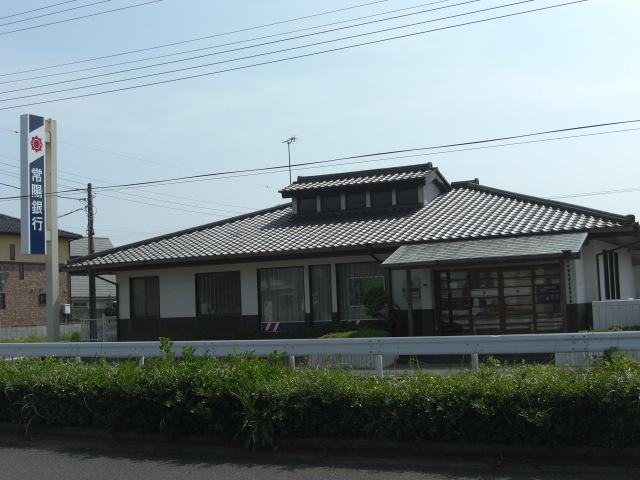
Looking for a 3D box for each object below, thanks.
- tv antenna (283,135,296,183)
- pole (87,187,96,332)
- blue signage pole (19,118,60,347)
[{"bbox_3d":[-1.086,-2.791,30.991,0.420,1.952,1.100,0,-5,-30],"label":"tv antenna"},{"bbox_3d":[-9.581,1.048,35.680,0.270,6.988,0.270,-4,-5,26],"label":"pole"},{"bbox_3d":[-8.818,-0.025,26.811,0.350,7.740,1.260,-4,-5,26],"label":"blue signage pole"}]

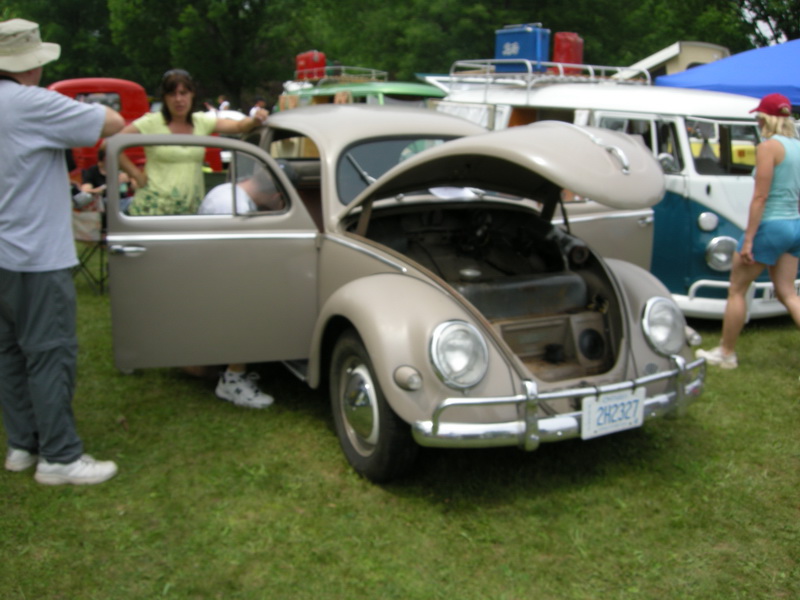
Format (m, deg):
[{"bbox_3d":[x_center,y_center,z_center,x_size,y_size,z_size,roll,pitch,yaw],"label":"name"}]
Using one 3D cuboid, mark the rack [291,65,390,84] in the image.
[{"bbox_3d":[-0.916,-3.400,12.600,1.150,0.200,1.250,-6,15,-28],"label":"rack"}]

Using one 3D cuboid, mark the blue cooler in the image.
[{"bbox_3d":[1.197,-2.447,8.100,0.460,0.450,0.280,12,17,39],"label":"blue cooler"}]

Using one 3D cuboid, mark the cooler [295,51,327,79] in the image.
[{"bbox_3d":[-1.362,-3.572,12.700,0.260,0.400,0.400,-11,18,-43],"label":"cooler"}]

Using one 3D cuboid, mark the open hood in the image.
[{"bbox_3d":[0.514,-0.528,3.358,1.120,0.370,1.200,-6,7,-28],"label":"open hood"}]

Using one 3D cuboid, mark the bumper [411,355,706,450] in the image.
[{"bbox_3d":[0.727,0.344,3.122,1.480,0.280,0.290,-6,15,-28],"label":"bumper"}]

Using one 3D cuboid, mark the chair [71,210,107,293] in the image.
[{"bbox_3d":[-2.348,-0.546,6.967,0.720,0.880,0.550,-9,17,-38],"label":"chair"}]

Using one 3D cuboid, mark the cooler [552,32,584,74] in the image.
[{"bbox_3d":[1.640,-2.400,8.100,0.180,0.400,0.260,-9,17,-38],"label":"cooler"}]

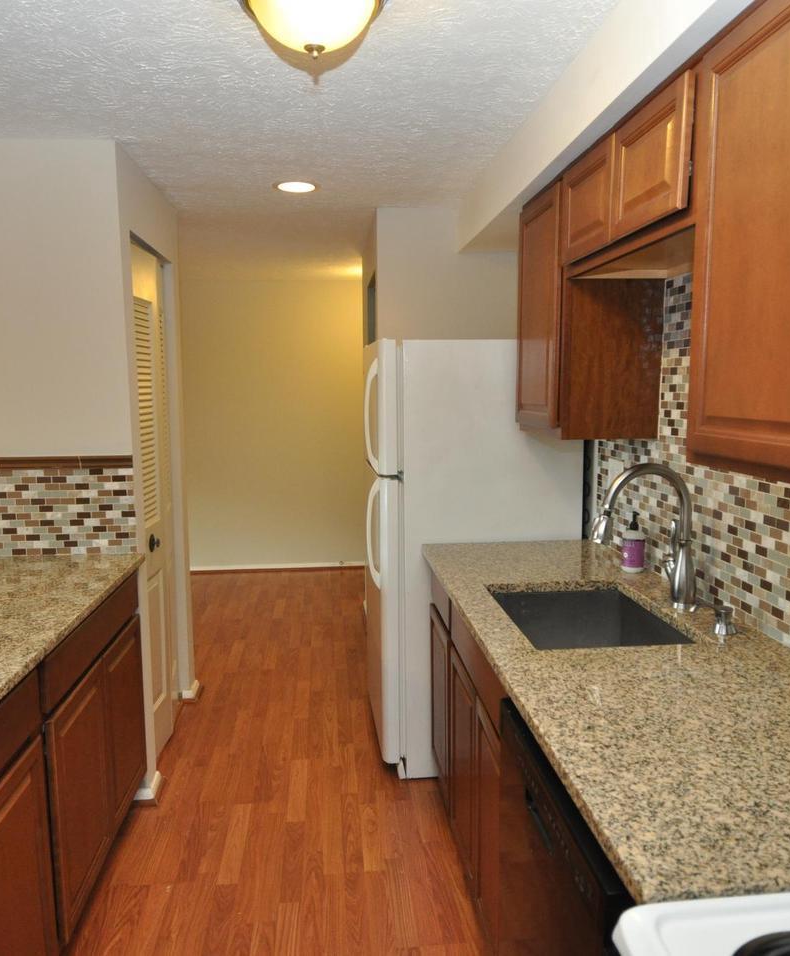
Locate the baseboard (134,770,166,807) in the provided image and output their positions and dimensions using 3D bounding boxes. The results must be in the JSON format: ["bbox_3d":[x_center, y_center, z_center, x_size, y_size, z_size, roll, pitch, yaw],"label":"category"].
[{"bbox_3d":[-0.906,1.133,2.670,0.082,0.069,0.190,-1,7,-6],"label":"baseboard"}]

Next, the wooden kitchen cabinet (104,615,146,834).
[{"bbox_3d":[-1.143,0.784,2.298,0.575,0.570,0.430,-1,7,-6],"label":"wooden kitchen cabinet"}]

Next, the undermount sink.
[{"bbox_3d":[0.477,0.453,1.841,0.405,0.200,0.530,-1,7,-6],"label":"undermount sink"}]

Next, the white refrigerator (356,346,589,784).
[{"bbox_3d":[0.266,0.281,3.019,0.810,1.649,0.730,-1,7,-6],"label":"white refrigerator"}]

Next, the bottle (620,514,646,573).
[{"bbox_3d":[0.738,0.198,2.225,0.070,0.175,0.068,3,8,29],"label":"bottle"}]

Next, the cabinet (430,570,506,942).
[{"bbox_3d":[0.489,0.774,2.156,0.625,0.882,1.090,-1,7,-6],"label":"cabinet"}]

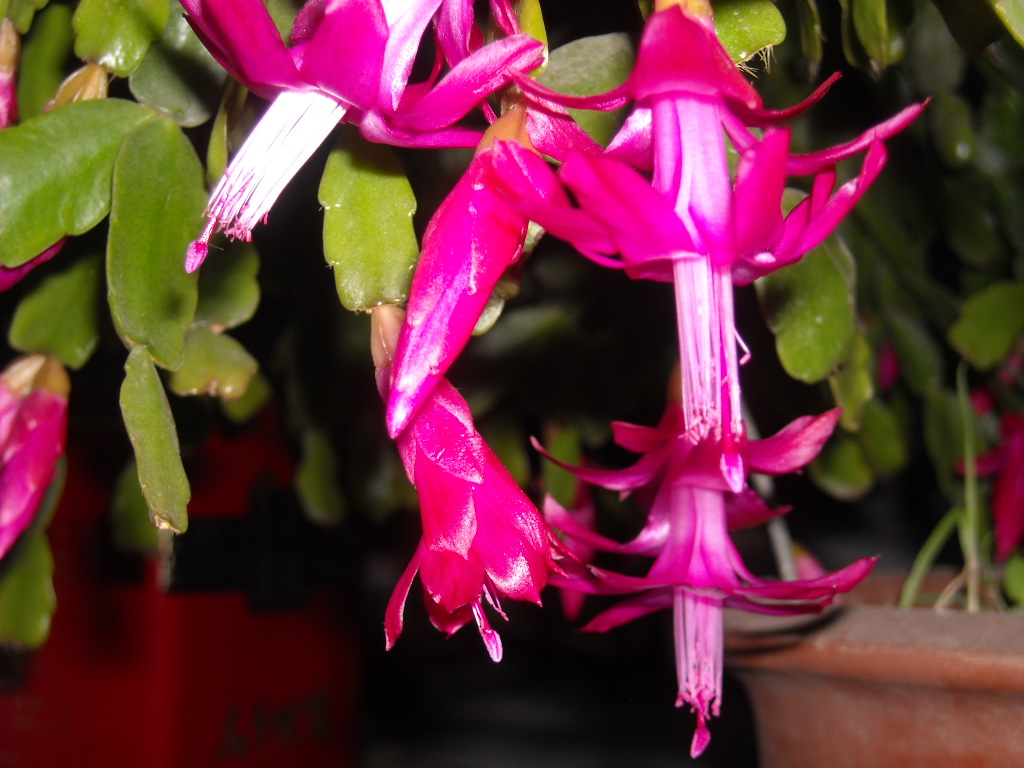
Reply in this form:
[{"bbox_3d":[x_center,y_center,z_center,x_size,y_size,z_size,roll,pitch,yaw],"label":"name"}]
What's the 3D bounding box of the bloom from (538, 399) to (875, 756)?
[{"bbox_3d":[0.035,0.034,0.410,0.060,0.067,0.056,-3,3,0],"label":"bloom"}]

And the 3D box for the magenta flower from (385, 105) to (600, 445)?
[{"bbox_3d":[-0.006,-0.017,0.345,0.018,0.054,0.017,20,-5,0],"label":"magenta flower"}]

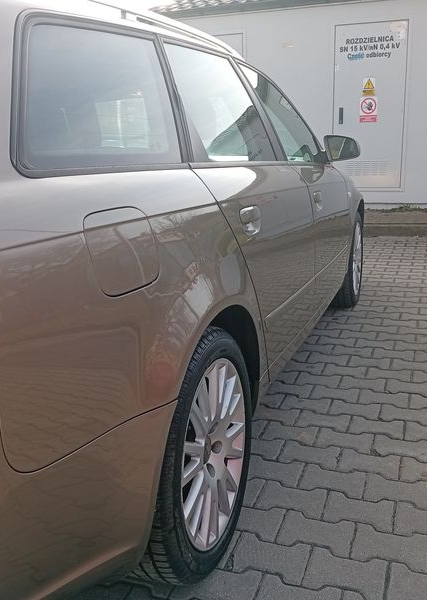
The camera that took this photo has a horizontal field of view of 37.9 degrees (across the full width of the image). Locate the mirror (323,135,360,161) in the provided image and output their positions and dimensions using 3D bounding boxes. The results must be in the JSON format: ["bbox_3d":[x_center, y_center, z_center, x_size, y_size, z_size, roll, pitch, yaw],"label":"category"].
[{"bbox_3d":[0.638,-0.758,3.115,0.183,0.130,0.115,3,15,20],"label":"mirror"}]

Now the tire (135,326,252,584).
[{"bbox_3d":[-0.094,0.369,1.612,0.235,0.640,0.640,3,15,20],"label":"tire"}]

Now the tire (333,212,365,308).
[{"bbox_3d":[0.816,-0.278,4.004,0.235,0.640,0.640,3,15,20],"label":"tire"}]

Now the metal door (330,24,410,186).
[{"bbox_3d":[1.943,-2.404,7.791,0.870,1.971,0.050,4,15,22],"label":"metal door"}]

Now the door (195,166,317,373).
[{"bbox_3d":[0.160,-0.095,2.107,0.150,0.730,1.190,3,15,20],"label":"door"}]

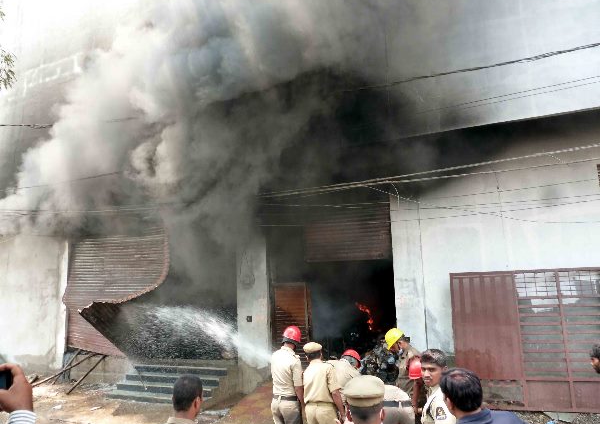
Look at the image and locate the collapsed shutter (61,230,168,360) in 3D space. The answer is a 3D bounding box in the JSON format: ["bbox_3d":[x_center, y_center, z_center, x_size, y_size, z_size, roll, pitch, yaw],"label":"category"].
[{"bbox_3d":[-4.585,1.943,11.987,3.263,3.133,0.500,-5,-8,22],"label":"collapsed shutter"}]

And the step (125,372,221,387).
[{"bbox_3d":[-2.741,3.667,10.660,2.445,0.138,0.291,-5,-8,22],"label":"step"}]

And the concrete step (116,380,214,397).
[{"bbox_3d":[-2.847,3.774,10.375,2.445,0.138,0.291,-5,-8,22],"label":"concrete step"}]

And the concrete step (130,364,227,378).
[{"bbox_3d":[-2.635,3.560,10.945,2.445,0.138,0.291,-5,-8,22],"label":"concrete step"}]

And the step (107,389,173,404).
[{"bbox_3d":[-2.952,3.881,10.090,2.445,0.138,0.291,-5,-8,22],"label":"step"}]

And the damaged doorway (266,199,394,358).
[{"bbox_3d":[0.648,1.417,10.137,2.745,3.356,0.300,-5,-8,22],"label":"damaged doorway"}]

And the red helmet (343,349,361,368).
[{"bbox_3d":[0.711,2.029,6.700,0.280,0.170,0.220,32,-14,-25],"label":"red helmet"}]

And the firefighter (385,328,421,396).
[{"bbox_3d":[1.506,2.491,6.793,0.450,1.683,0.500,-2,-7,-6],"label":"firefighter"}]

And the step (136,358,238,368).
[{"bbox_3d":[-2.529,3.453,11.230,2.445,0.138,0.291,-5,-8,22],"label":"step"}]

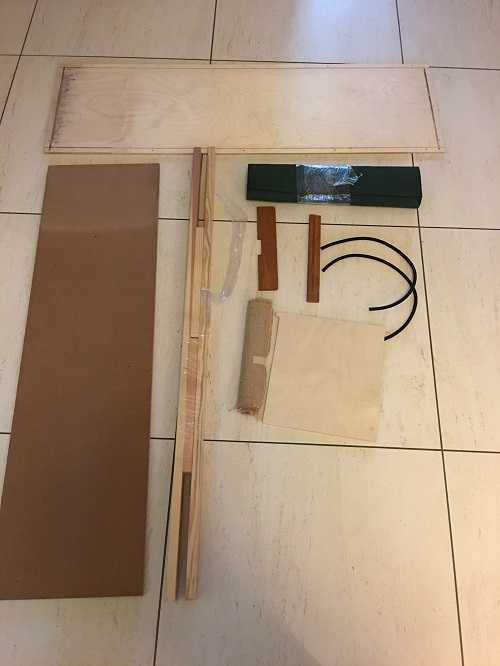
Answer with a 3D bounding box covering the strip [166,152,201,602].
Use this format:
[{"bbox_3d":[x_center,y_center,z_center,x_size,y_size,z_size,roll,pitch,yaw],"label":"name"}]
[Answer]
[{"bbox_3d":[-0.151,0.009,1.349,0.020,0.028,1.150,0,66,0],"label":"strip"}]

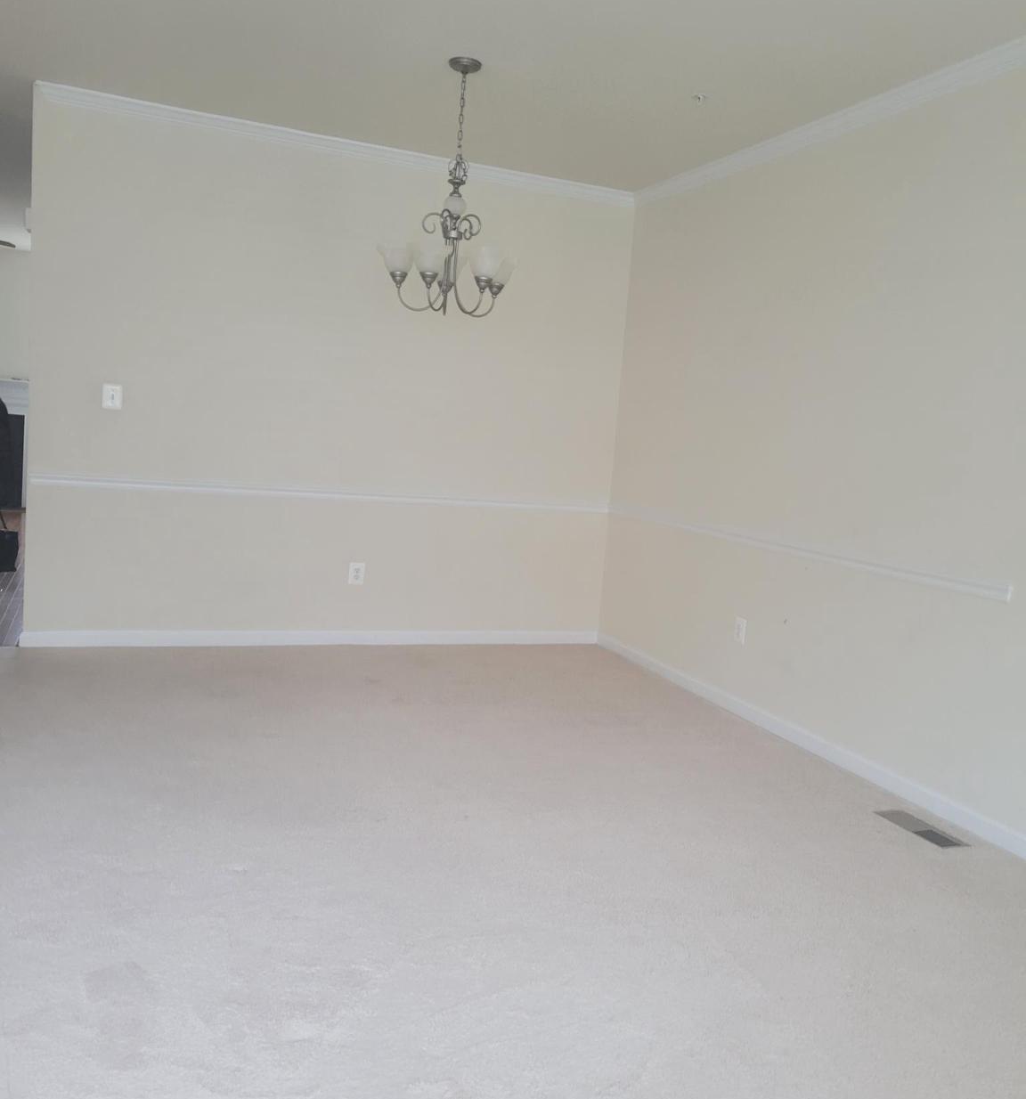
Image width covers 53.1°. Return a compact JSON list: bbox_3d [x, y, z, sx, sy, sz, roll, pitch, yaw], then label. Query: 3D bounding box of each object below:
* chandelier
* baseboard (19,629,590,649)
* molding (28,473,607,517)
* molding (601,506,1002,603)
[{"bbox_3d":[-0.224,-1.431,4.088,0.547,0.961,0.547,5,6,-1],"label":"chandelier"},{"bbox_3d":[-0.968,0.496,5.678,3.204,0.085,0.015,2,7,-22],"label":"baseboard"},{"bbox_3d":[-0.887,-0.297,5.591,3.169,0.060,0.022,2,7,-22],"label":"molding"},{"bbox_3d":[1.114,-0.047,4.815,0.022,0.062,2.982,2,7,-22],"label":"molding"}]

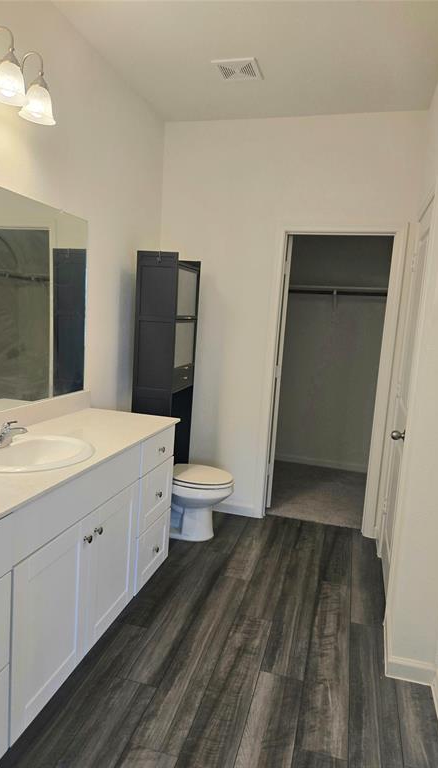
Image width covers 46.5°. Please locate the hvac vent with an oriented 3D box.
[{"bbox_3d":[0.107,-1.700,2.789,0.235,0.024,0.234,6,8,15],"label":"hvac vent"}]

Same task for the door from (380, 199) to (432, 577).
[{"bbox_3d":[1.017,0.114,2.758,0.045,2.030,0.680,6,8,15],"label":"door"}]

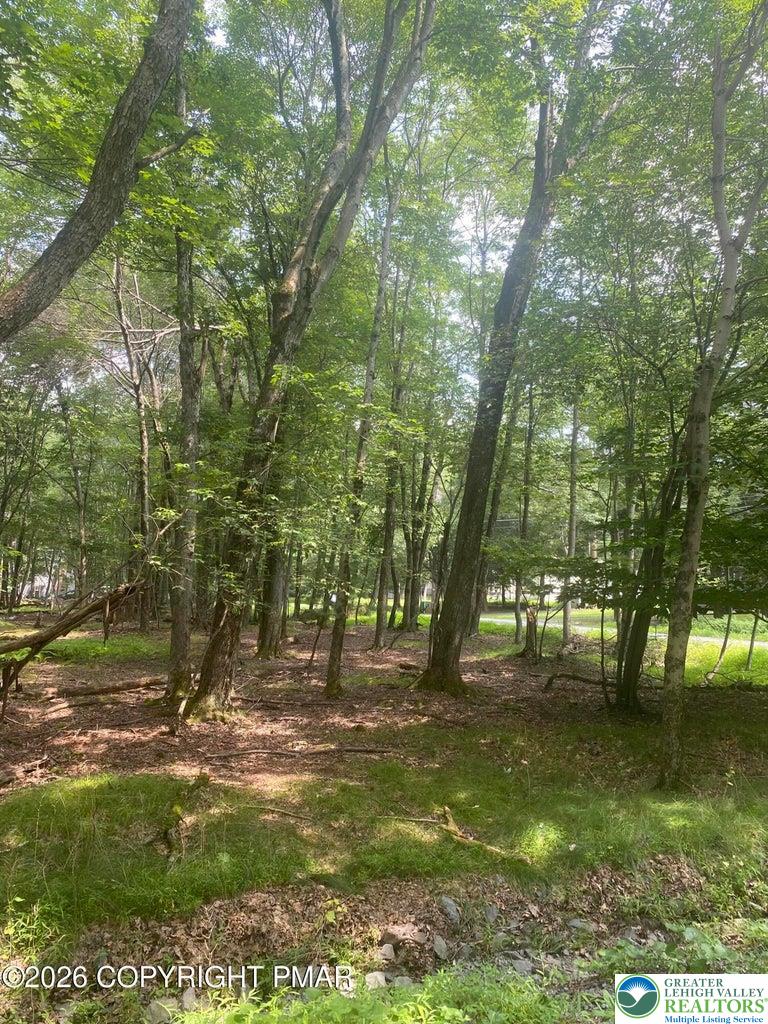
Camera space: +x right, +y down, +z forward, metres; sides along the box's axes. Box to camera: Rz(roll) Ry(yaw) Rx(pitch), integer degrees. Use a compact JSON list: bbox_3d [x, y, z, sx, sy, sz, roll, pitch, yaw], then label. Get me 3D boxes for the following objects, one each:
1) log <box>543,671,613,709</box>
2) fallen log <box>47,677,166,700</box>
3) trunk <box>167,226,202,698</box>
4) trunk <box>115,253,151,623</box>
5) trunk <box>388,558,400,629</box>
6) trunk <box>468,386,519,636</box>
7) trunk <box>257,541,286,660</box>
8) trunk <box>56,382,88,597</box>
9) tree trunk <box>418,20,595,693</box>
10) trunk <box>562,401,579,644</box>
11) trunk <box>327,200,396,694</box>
[{"bbox_3d":[2.591,2.314,10.325,0.912,0.360,0.350,-1,-5,11],"label":"log"},{"bbox_3d":[-3.832,2.396,10.807,1.610,0.200,0.220,4,-6,-37],"label":"fallen log"},{"bbox_3d":[-2.722,-0.767,10.498,0.450,6.489,0.400,-1,-5,0],"label":"trunk"},{"bbox_3d":[-7.569,-2.212,23.496,0.550,11.608,0.420,-6,-5,0],"label":"trunk"},{"bbox_3d":[0.328,2.541,24.018,0.320,2.175,0.260,2,-5,0],"label":"trunk"},{"bbox_3d":[3.066,-0.075,21.281,0.380,7.027,0.340,10,-5,1],"label":"trunk"},{"bbox_3d":[-2.267,1.759,15.433,0.550,2.294,0.500,1,-5,0],"label":"trunk"},{"bbox_3d":[-14.331,-1.027,35.427,0.420,10.140,0.380,-7,-5,-1],"label":"trunk"},{"bbox_3d":[1.896,-2.463,11.199,0.850,10.207,0.750,12,-5,1],"label":"tree trunk"},{"bbox_3d":[4.451,0.200,18.375,0.260,5.829,0.240,3,-5,0],"label":"trunk"},{"bbox_3d":[-0.279,-1.121,10.892,0.340,7.277,0.320,6,-5,1],"label":"trunk"}]

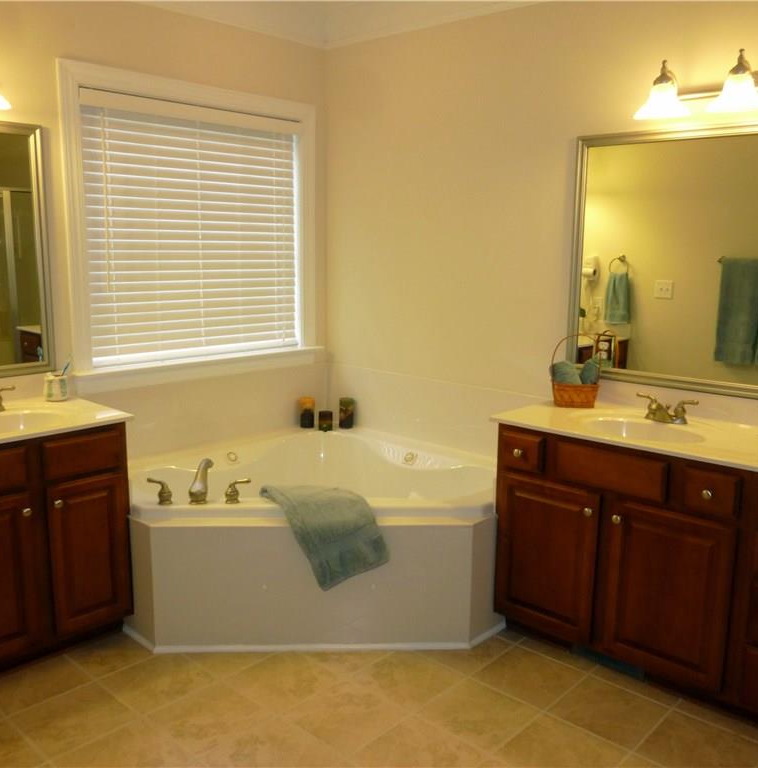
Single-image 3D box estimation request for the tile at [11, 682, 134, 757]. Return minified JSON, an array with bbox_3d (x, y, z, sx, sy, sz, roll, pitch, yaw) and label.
[{"bbox_3d":[-0.960,1.060,2.335,0.302,0.010,0.302,9,13,42],"label":"tile"}]

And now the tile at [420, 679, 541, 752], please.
[{"bbox_3d":[0.326,1.071,2.406,0.300,0.012,0.300,10,13,42],"label":"tile"}]

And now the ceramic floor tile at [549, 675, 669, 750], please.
[{"bbox_3d":[0.748,1.066,2.406,0.302,0.010,0.302,9,13,42],"label":"ceramic floor tile"}]

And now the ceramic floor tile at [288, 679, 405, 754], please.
[{"bbox_3d":[-0.107,1.068,2.364,0.302,0.010,0.302,9,13,42],"label":"ceramic floor tile"}]

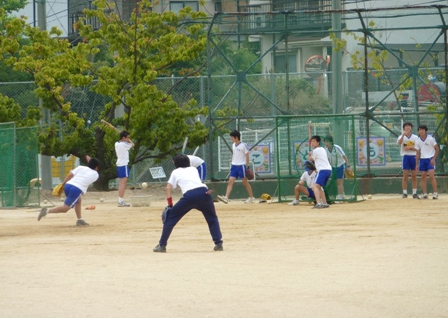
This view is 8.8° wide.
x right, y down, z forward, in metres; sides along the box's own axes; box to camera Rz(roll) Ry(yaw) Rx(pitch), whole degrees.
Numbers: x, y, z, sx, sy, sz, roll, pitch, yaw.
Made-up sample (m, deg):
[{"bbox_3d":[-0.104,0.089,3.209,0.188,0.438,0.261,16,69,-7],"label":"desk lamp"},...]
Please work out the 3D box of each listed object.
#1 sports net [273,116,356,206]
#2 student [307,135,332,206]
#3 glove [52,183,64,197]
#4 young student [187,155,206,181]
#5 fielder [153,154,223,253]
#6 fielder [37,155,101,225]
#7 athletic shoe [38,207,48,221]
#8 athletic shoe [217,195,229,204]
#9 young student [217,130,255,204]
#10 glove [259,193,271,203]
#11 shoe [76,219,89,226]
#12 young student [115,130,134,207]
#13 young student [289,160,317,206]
[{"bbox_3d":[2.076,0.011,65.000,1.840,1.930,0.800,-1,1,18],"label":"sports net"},{"bbox_3d":[2.022,0.277,61.000,0.440,1.530,0.430,-1,1,35],"label":"student"},{"bbox_3d":[-2.931,0.557,51.500,0.150,0.270,0.200,37,-7,32],"label":"glove"},{"bbox_3d":[-0.730,0.472,62.500,0.780,1.100,0.500,-1,1,-12],"label":"young student"},{"bbox_3d":[-0.504,0.614,40.200,0.940,1.350,0.680,-1,1,-14],"label":"fielder"},{"bbox_3d":[-2.759,0.563,52.000,0.620,1.250,1.080,-1,1,40],"label":"fielder"},{"bbox_3d":[-3.185,0.974,51.300,0.120,0.270,0.100,24,0,-32],"label":"athletic shoe"},{"bbox_3d":[-0.026,0.902,64.200,0.280,0.120,0.100,38,-8,-20],"label":"athletic shoe"},{"bbox_3d":[0.277,0.179,64.500,0.720,1.620,0.500,-2,1,-41],"label":"young student"},{"bbox_3d":[0.903,0.885,64.900,0.260,0.200,0.200,-1,1,6],"label":"glove"},{"bbox_3d":[-2.533,1.138,52.200,0.260,0.110,0.100,-2,1,-38],"label":"shoe"},{"bbox_3d":[-2.196,0.217,64.600,0.350,1.700,0.430,-2,1,-25],"label":"young student"},{"bbox_3d":[1.754,0.524,62.300,0.720,0.950,0.750,-1,1,27],"label":"young student"}]

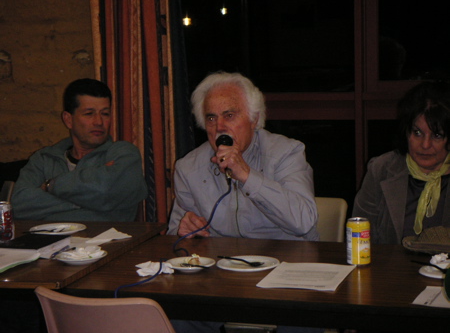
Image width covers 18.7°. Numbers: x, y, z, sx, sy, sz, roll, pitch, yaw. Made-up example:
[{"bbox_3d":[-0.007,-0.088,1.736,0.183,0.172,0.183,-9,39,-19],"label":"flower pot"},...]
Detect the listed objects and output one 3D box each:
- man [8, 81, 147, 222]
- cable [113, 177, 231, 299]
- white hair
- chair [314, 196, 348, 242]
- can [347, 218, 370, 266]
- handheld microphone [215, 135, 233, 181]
[{"bbox_3d":[-0.571,0.340,4.499,0.540,1.220,0.820,2,9,25],"label":"man"},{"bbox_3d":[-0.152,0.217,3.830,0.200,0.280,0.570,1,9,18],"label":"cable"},{"bbox_3d":[0.011,-0.207,4.280,0.235,0.195,0.245,-1,13,27],"label":"white hair"},{"bbox_3d":[0.145,0.537,4.401,0.470,0.810,0.530,1,9,19],"label":"chair"},{"bbox_3d":[0.380,0.213,3.864,0.066,0.122,0.066,-2,9,0],"label":"can"},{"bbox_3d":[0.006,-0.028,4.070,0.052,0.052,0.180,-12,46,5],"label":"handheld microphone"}]

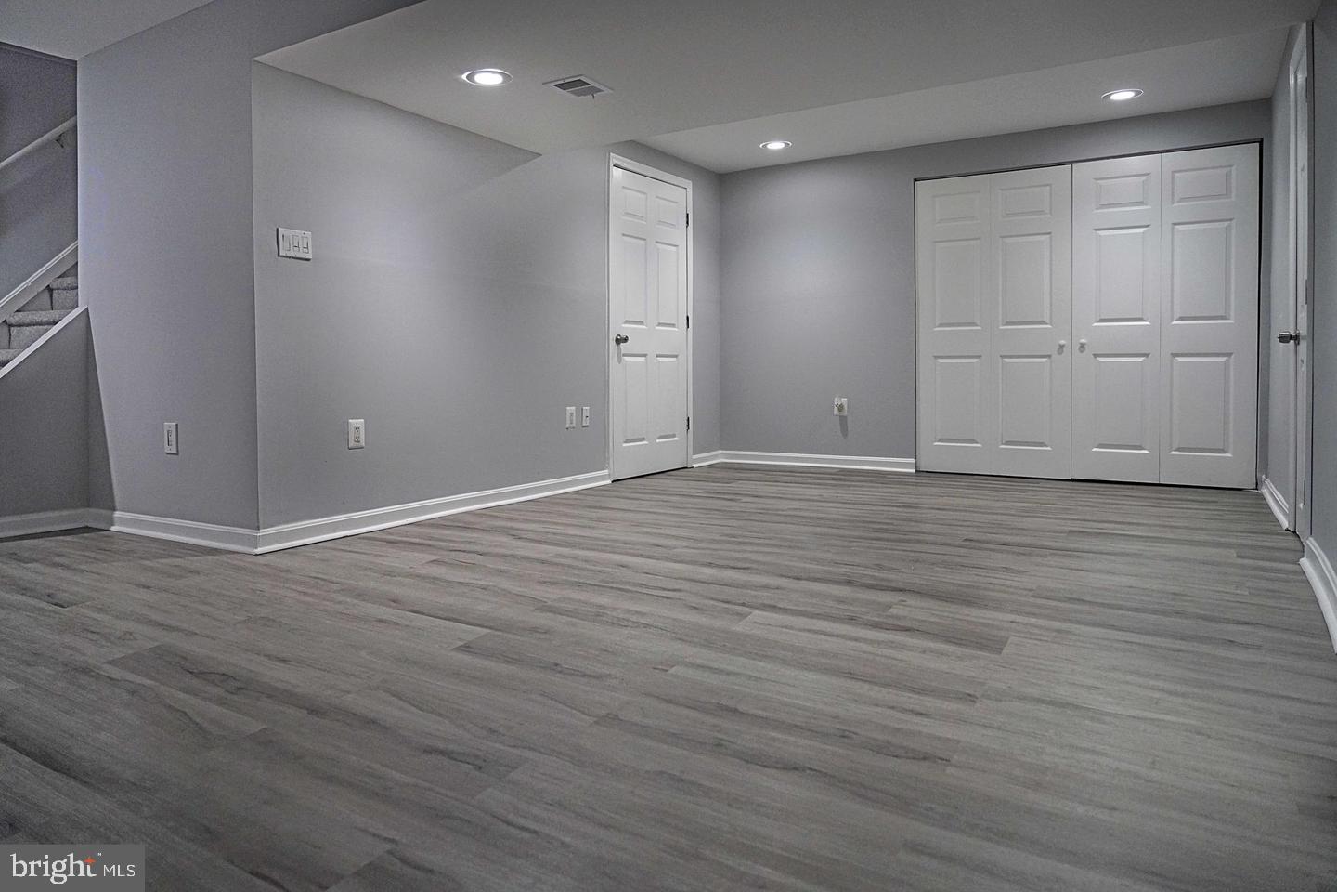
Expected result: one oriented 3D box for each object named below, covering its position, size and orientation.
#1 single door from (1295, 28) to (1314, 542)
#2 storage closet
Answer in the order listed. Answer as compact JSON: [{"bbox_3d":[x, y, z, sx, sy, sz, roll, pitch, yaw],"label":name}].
[{"bbox_3d":[2.528,-0.597,3.550,0.050,2.000,0.760,2,5,32],"label":"single door"},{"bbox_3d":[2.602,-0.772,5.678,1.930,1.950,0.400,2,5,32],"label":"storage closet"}]

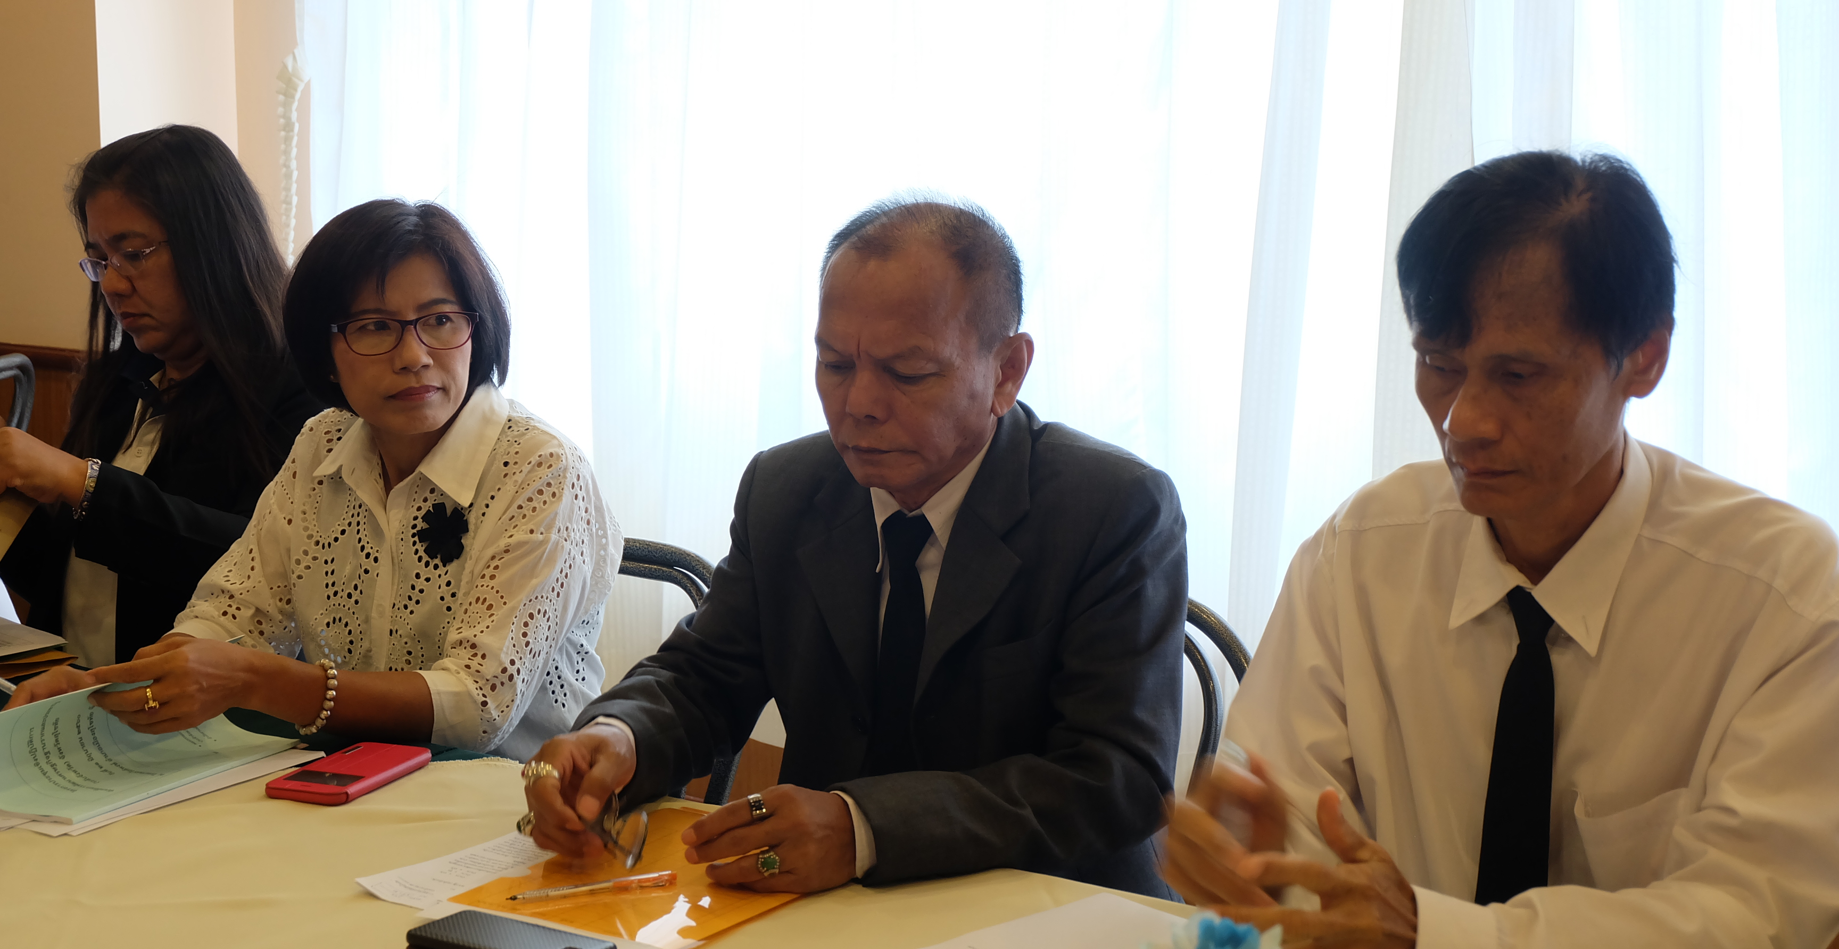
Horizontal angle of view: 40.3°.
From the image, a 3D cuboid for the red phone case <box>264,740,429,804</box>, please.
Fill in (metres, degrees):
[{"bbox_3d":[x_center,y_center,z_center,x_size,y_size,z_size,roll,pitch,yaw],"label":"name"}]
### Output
[{"bbox_3d":[-0.518,0.273,2.284,0.079,0.013,0.158,3,9,17],"label":"red phone case"}]

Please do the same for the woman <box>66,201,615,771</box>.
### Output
[{"bbox_3d":[-0.540,0.361,2.471,0.450,1.250,0.580,7,11,35],"label":"woman"}]

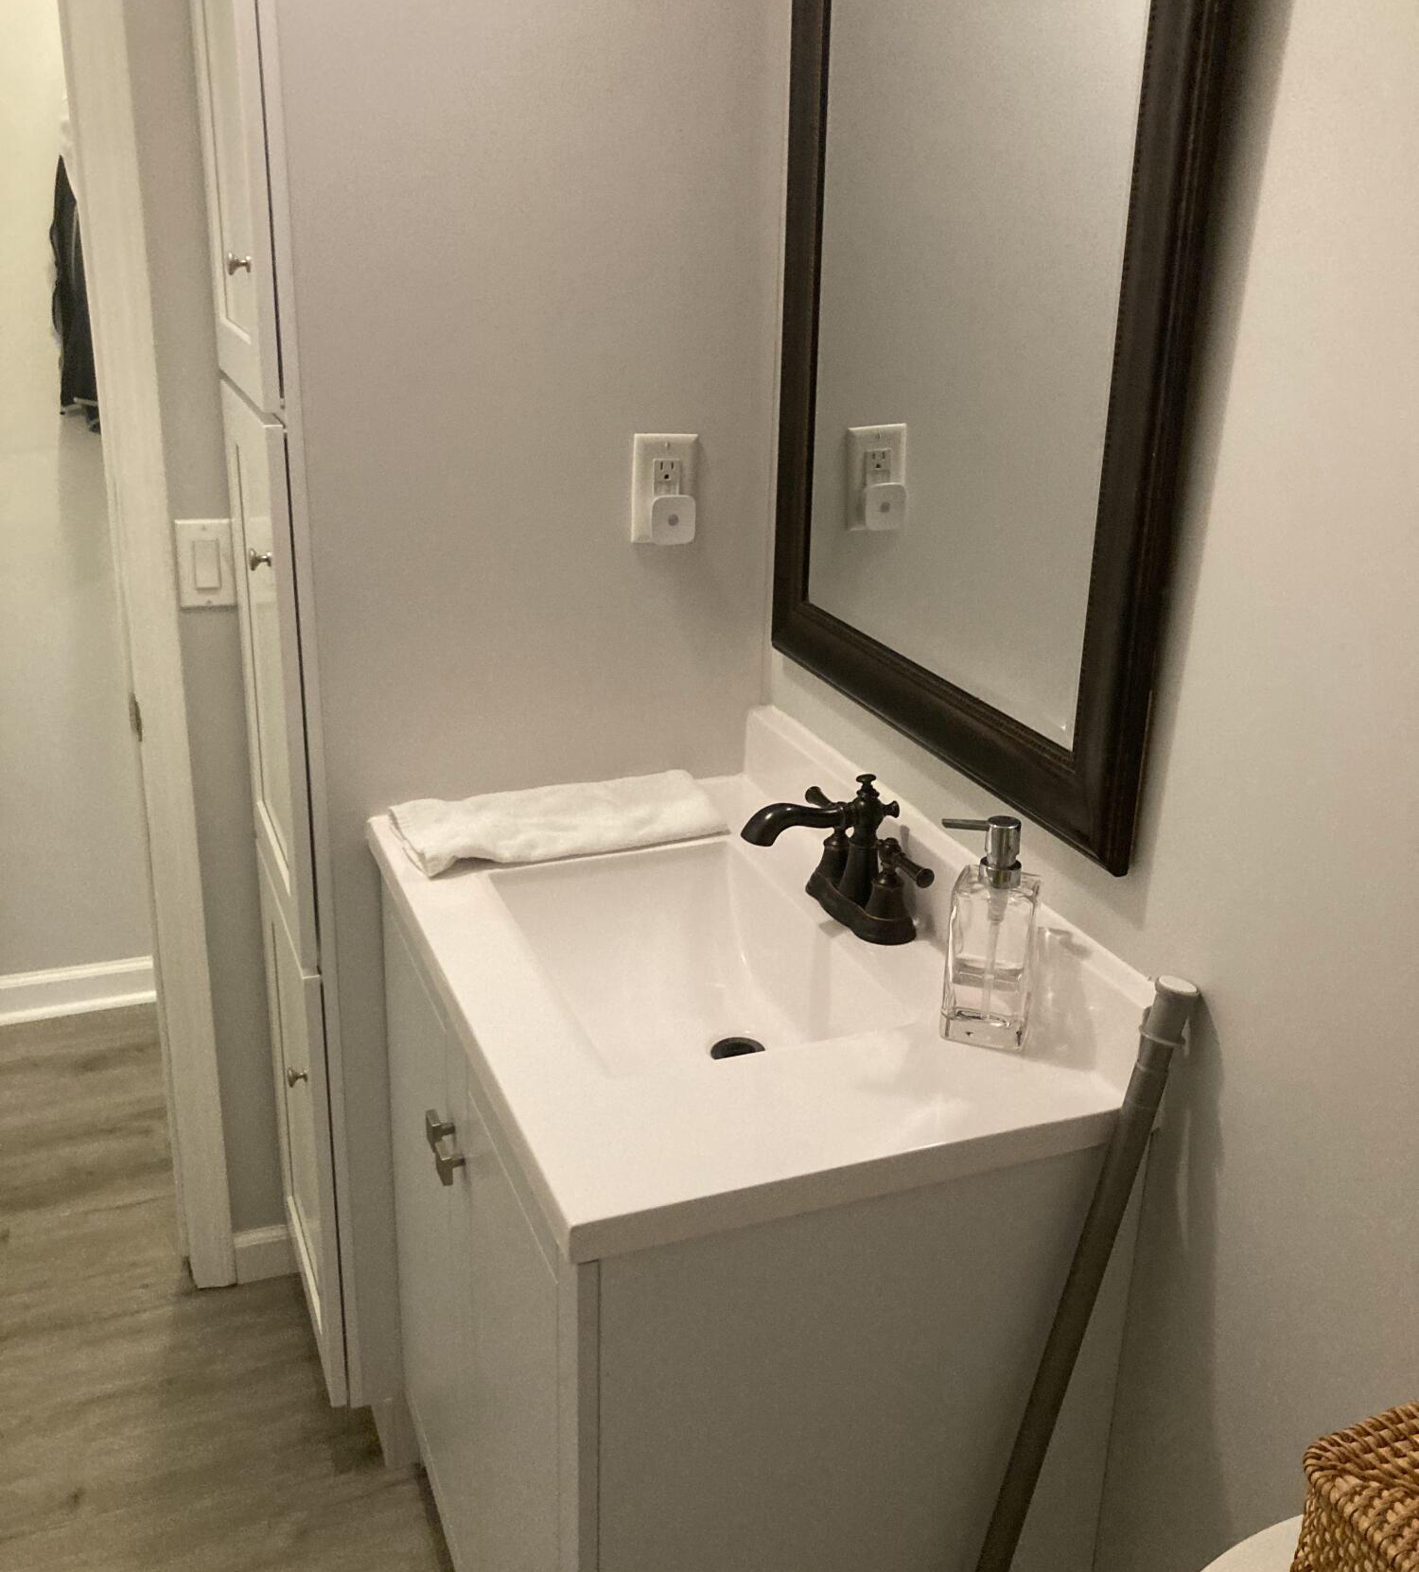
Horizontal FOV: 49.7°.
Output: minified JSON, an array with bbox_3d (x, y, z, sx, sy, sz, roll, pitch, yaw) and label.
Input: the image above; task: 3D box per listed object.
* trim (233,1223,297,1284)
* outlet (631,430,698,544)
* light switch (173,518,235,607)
[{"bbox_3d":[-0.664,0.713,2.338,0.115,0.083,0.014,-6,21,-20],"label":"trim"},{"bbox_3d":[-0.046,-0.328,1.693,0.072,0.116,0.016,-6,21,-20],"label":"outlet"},{"bbox_3d":[-0.651,-0.286,1.981,0.070,0.115,0.013,-6,21,-20],"label":"light switch"}]

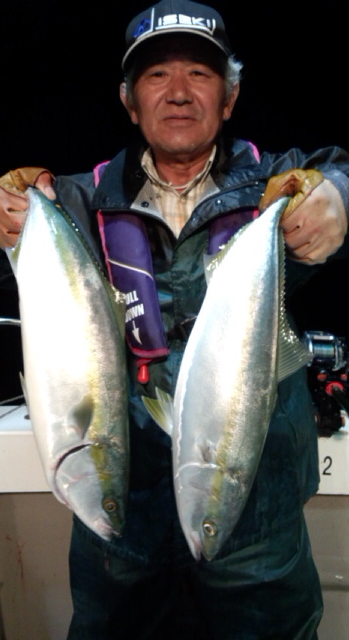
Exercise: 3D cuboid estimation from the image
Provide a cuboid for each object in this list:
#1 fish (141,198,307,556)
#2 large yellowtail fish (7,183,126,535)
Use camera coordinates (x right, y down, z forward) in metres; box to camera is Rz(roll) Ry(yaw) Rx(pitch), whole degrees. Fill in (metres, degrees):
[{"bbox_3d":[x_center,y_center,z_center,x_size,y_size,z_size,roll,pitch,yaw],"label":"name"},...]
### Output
[{"bbox_3d":[0.071,0.041,0.580,0.175,0.510,0.085,13,0,-1],"label":"fish"},{"bbox_3d":[-0.124,0.026,0.585,0.155,0.500,0.085,-13,0,-25],"label":"large yellowtail fish"}]

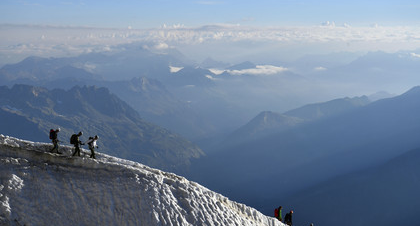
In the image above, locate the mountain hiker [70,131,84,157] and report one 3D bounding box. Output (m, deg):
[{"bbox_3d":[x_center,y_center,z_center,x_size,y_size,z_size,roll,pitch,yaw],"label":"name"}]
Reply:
[{"bbox_3d":[-9.073,2.153,56.000,0.950,1.710,0.620,-2,7,-13],"label":"mountain hiker"}]

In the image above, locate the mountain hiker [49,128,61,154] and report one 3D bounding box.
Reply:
[{"bbox_3d":[-10.392,1.899,55.000,0.850,1.740,0.600,-2,7,-13],"label":"mountain hiker"}]

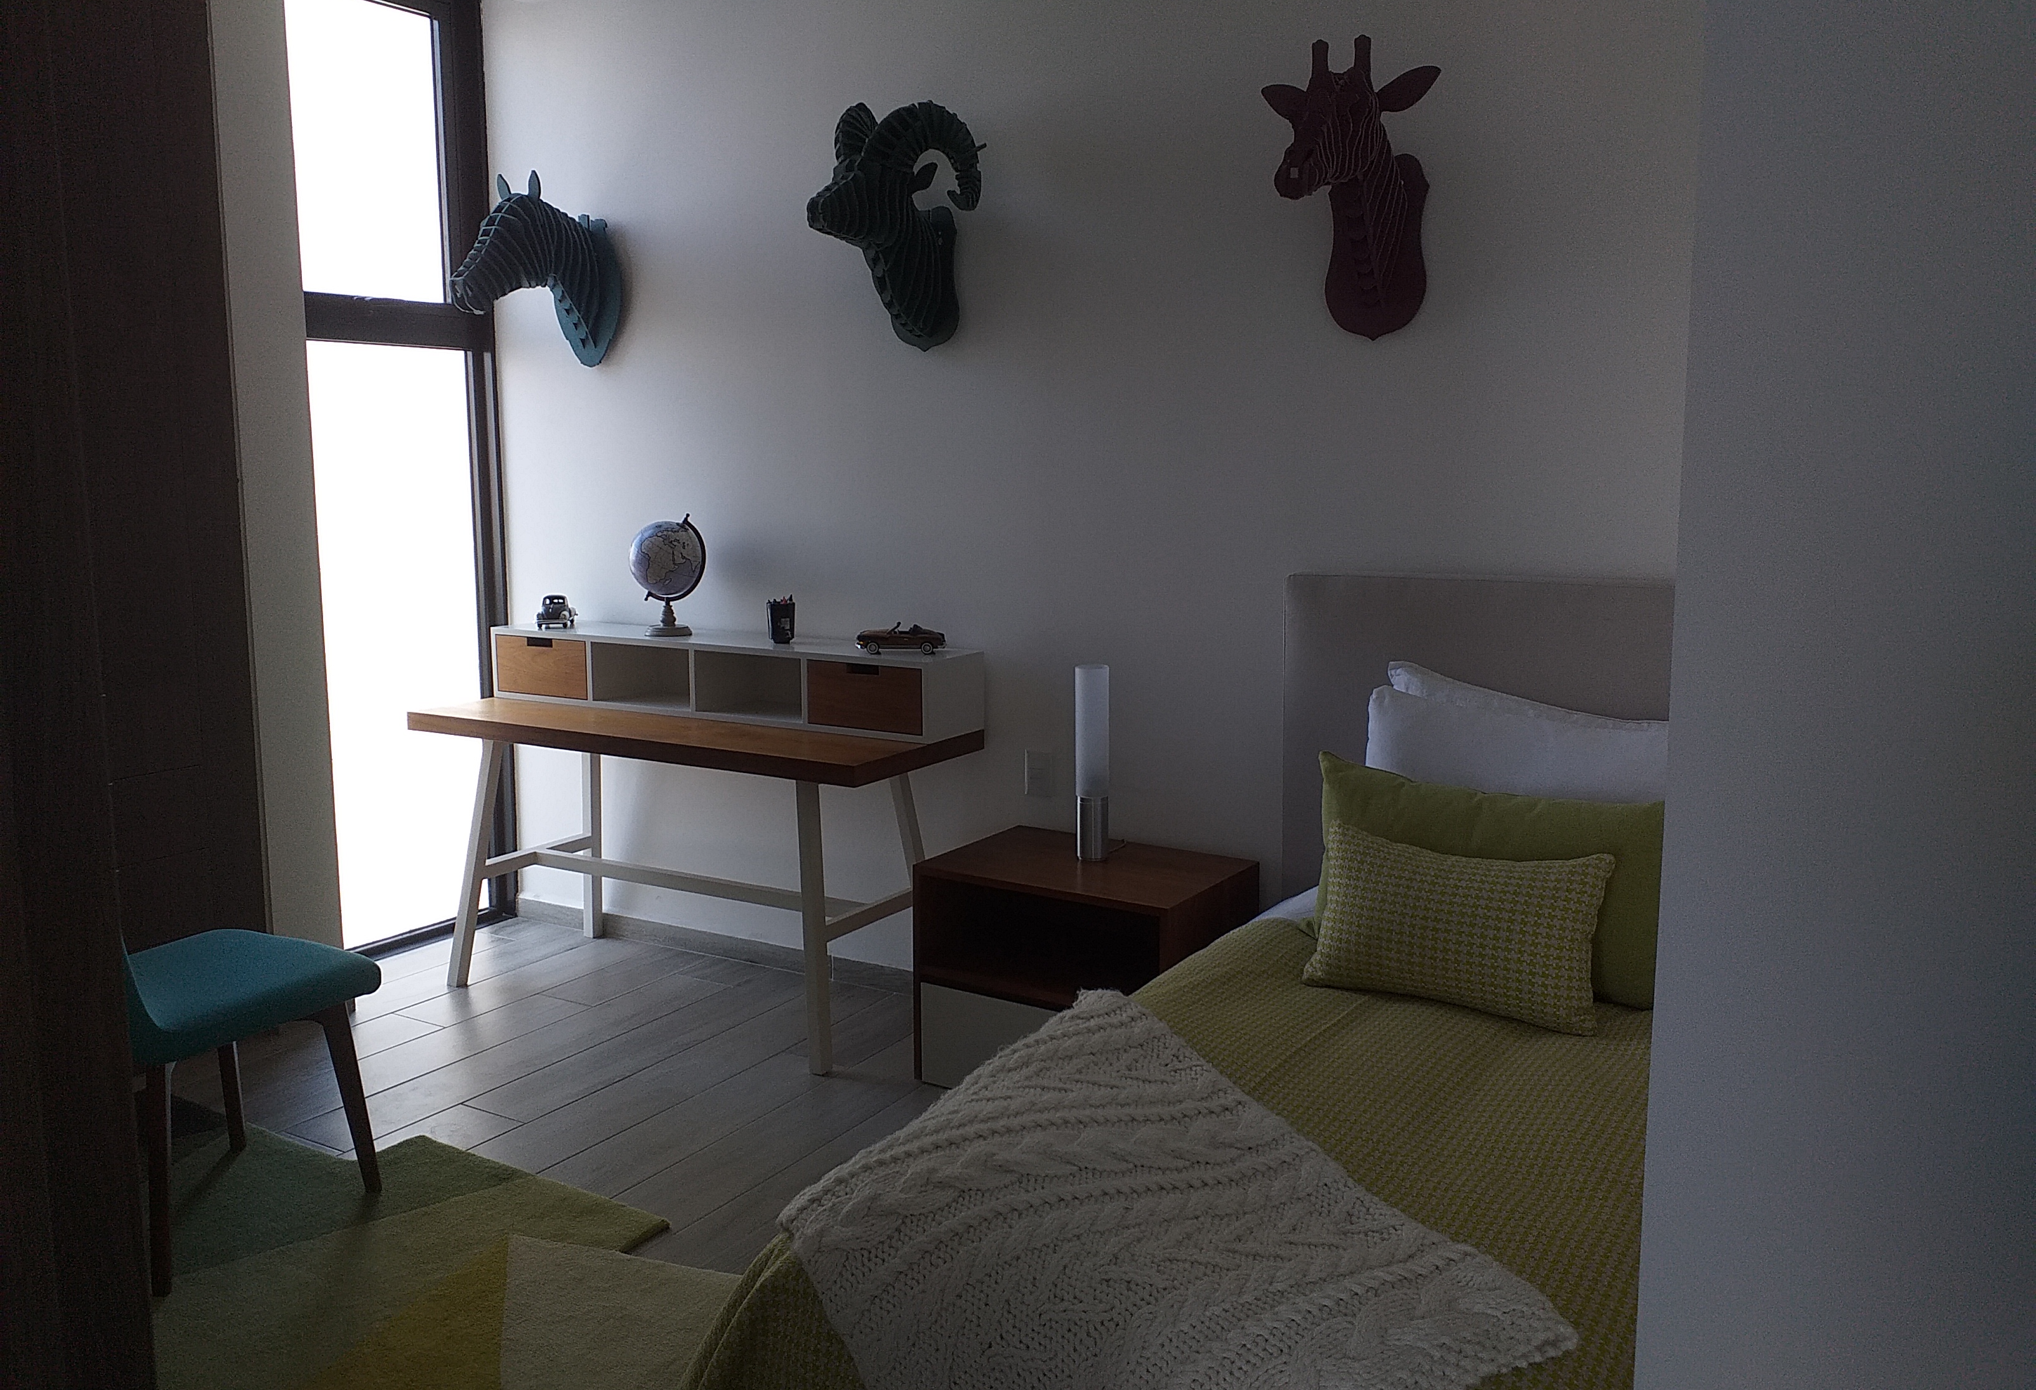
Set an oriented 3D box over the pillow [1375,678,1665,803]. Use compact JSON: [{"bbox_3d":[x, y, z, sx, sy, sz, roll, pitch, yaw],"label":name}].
[{"bbox_3d":[1.018,0.262,2.899,0.760,0.500,0.170,5,-8,30],"label":"pillow"}]

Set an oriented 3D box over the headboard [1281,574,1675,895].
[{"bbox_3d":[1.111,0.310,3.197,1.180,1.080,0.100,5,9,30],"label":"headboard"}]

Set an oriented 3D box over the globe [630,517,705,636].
[{"bbox_3d":[-0.964,-0.332,4.231,0.215,0.345,0.205,-2,8,-13],"label":"globe"}]

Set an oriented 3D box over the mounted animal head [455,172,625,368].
[{"bbox_3d":[-1.321,-1.146,4.111,0.250,0.494,0.484,5,9,29],"label":"mounted animal head"}]

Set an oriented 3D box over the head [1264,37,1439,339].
[{"bbox_3d":[0.639,-1.009,3.042,0.365,0.565,0.520,5,9,30],"label":"head"}]

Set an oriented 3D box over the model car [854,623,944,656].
[{"bbox_3d":[-0.290,-0.142,3.804,0.224,0.075,0.092,0,8,-5],"label":"model car"}]

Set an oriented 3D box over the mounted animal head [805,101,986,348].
[{"bbox_3d":[-0.344,-1.126,3.639,0.430,0.585,0.475,5,9,30],"label":"mounted animal head"}]

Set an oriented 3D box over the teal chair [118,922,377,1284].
[{"bbox_3d":[-1.542,0.570,2.770,0.490,0.790,0.540,5,9,29],"label":"teal chair"}]

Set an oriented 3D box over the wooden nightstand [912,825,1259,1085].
[{"bbox_3d":[0.157,0.631,3.520,0.631,0.492,0.479,5,9,29],"label":"wooden nightstand"}]

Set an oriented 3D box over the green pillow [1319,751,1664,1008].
[{"bbox_3d":[0.905,0.328,2.824,0.780,0.410,0.160,5,-16,30],"label":"green pillow"}]

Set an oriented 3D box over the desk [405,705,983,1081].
[{"bbox_3d":[-0.859,0.431,4.022,1.456,0.733,0.559,5,9,29],"label":"desk"}]

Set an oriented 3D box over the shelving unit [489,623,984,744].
[{"bbox_3d":[-0.801,-0.048,4.150,1.515,0.200,0.255,5,9,30],"label":"shelving unit"}]

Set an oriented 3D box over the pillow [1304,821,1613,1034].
[{"bbox_3d":[0.764,0.393,2.682,0.510,0.320,0.130,5,-29,30],"label":"pillow"}]

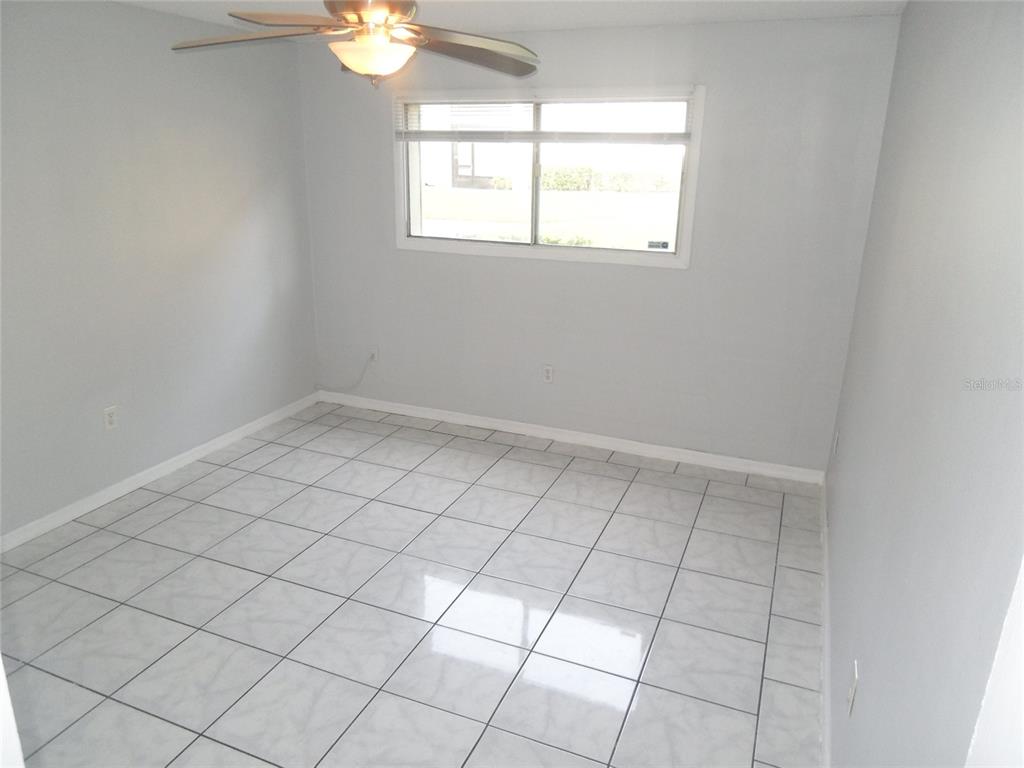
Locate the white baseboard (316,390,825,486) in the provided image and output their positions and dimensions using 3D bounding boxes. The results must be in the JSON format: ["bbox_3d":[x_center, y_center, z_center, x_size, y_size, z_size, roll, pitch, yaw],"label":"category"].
[{"bbox_3d":[0.176,0.317,4.673,3.477,0.084,0.018,8,19,21],"label":"white baseboard"}]

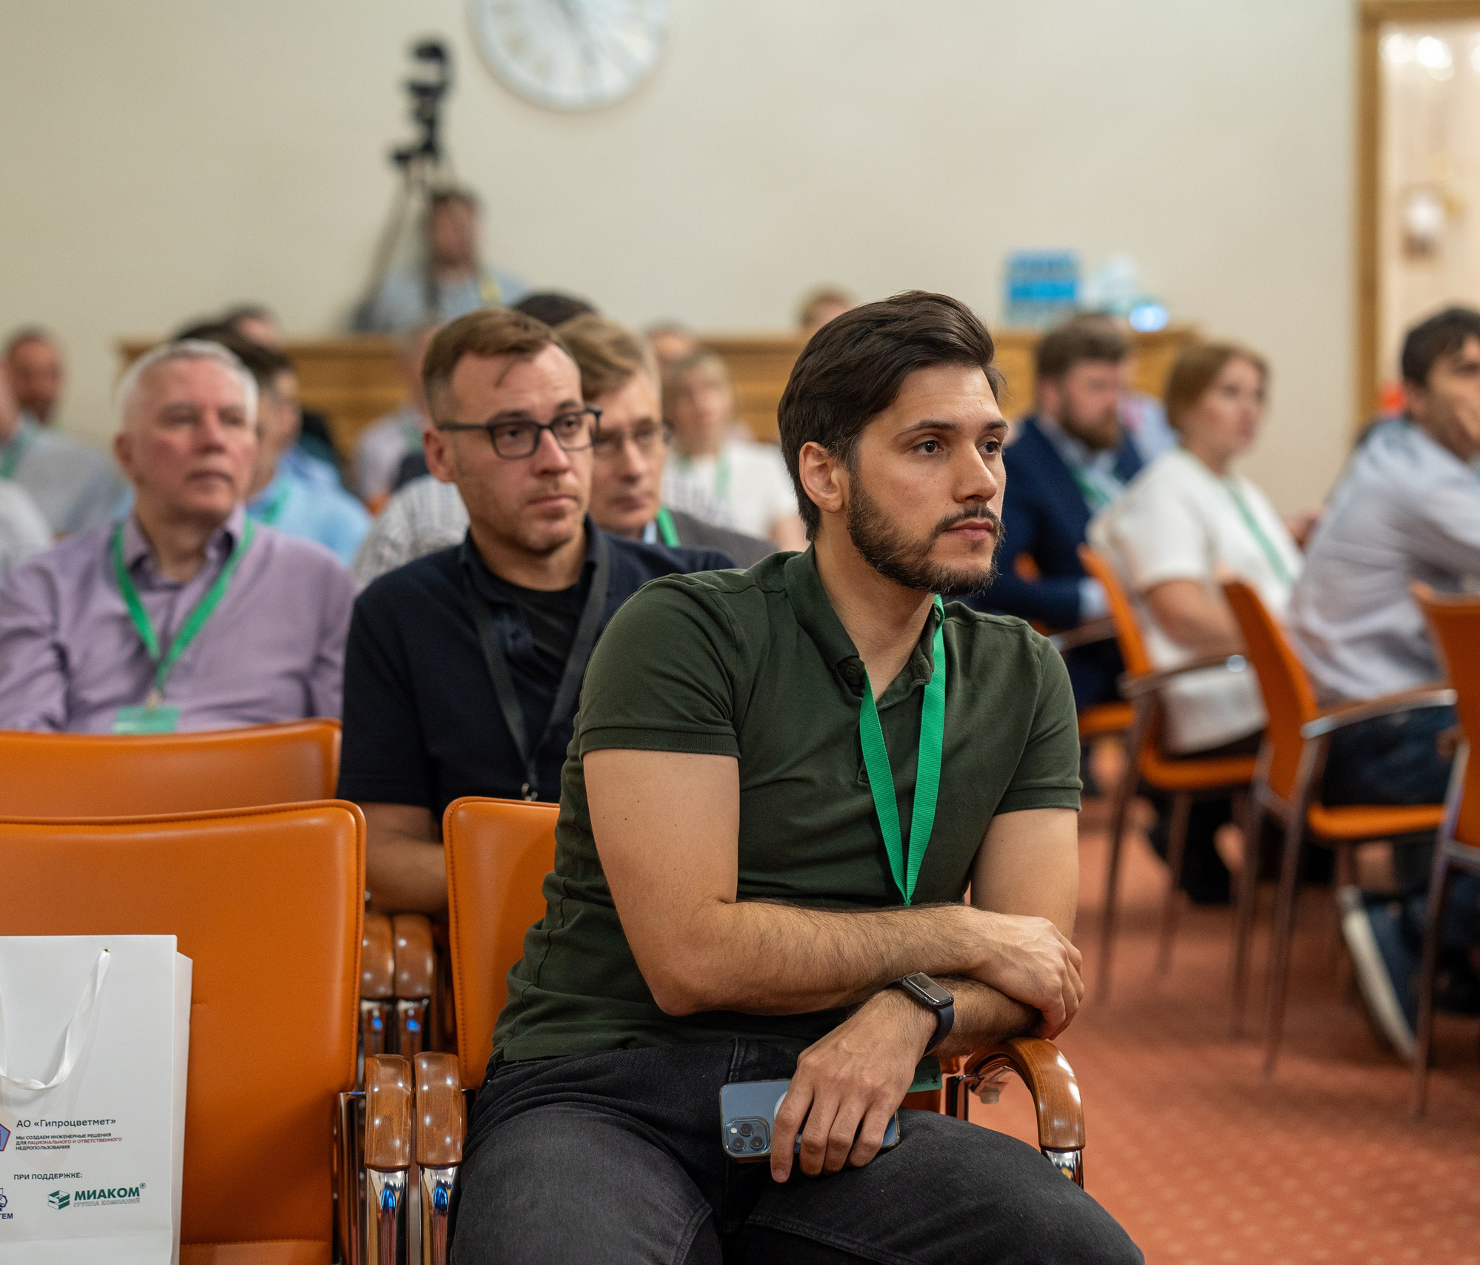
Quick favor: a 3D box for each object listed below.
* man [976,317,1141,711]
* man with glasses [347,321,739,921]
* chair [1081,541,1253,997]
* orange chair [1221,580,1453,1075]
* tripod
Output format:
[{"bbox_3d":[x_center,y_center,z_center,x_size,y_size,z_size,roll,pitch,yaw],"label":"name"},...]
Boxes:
[{"bbox_3d":[0.841,-0.017,10.065,0.720,1.380,0.520,2,4,30],"label":"man"},{"bbox_3d":[-0.179,0.340,4.396,0.520,1.310,0.720,0,3,-6],"label":"man with glasses"},{"bbox_3d":[1.022,0.286,9.045,0.560,0.890,0.540,1,4,22],"label":"chair"},{"bbox_3d":[1.177,0.334,8.193,0.560,0.890,0.540,0,3,-1],"label":"orange chair"},{"bbox_3d":[-0.830,-0.627,11.683,0.820,1.780,0.780,-1,3,-10],"label":"tripod"}]

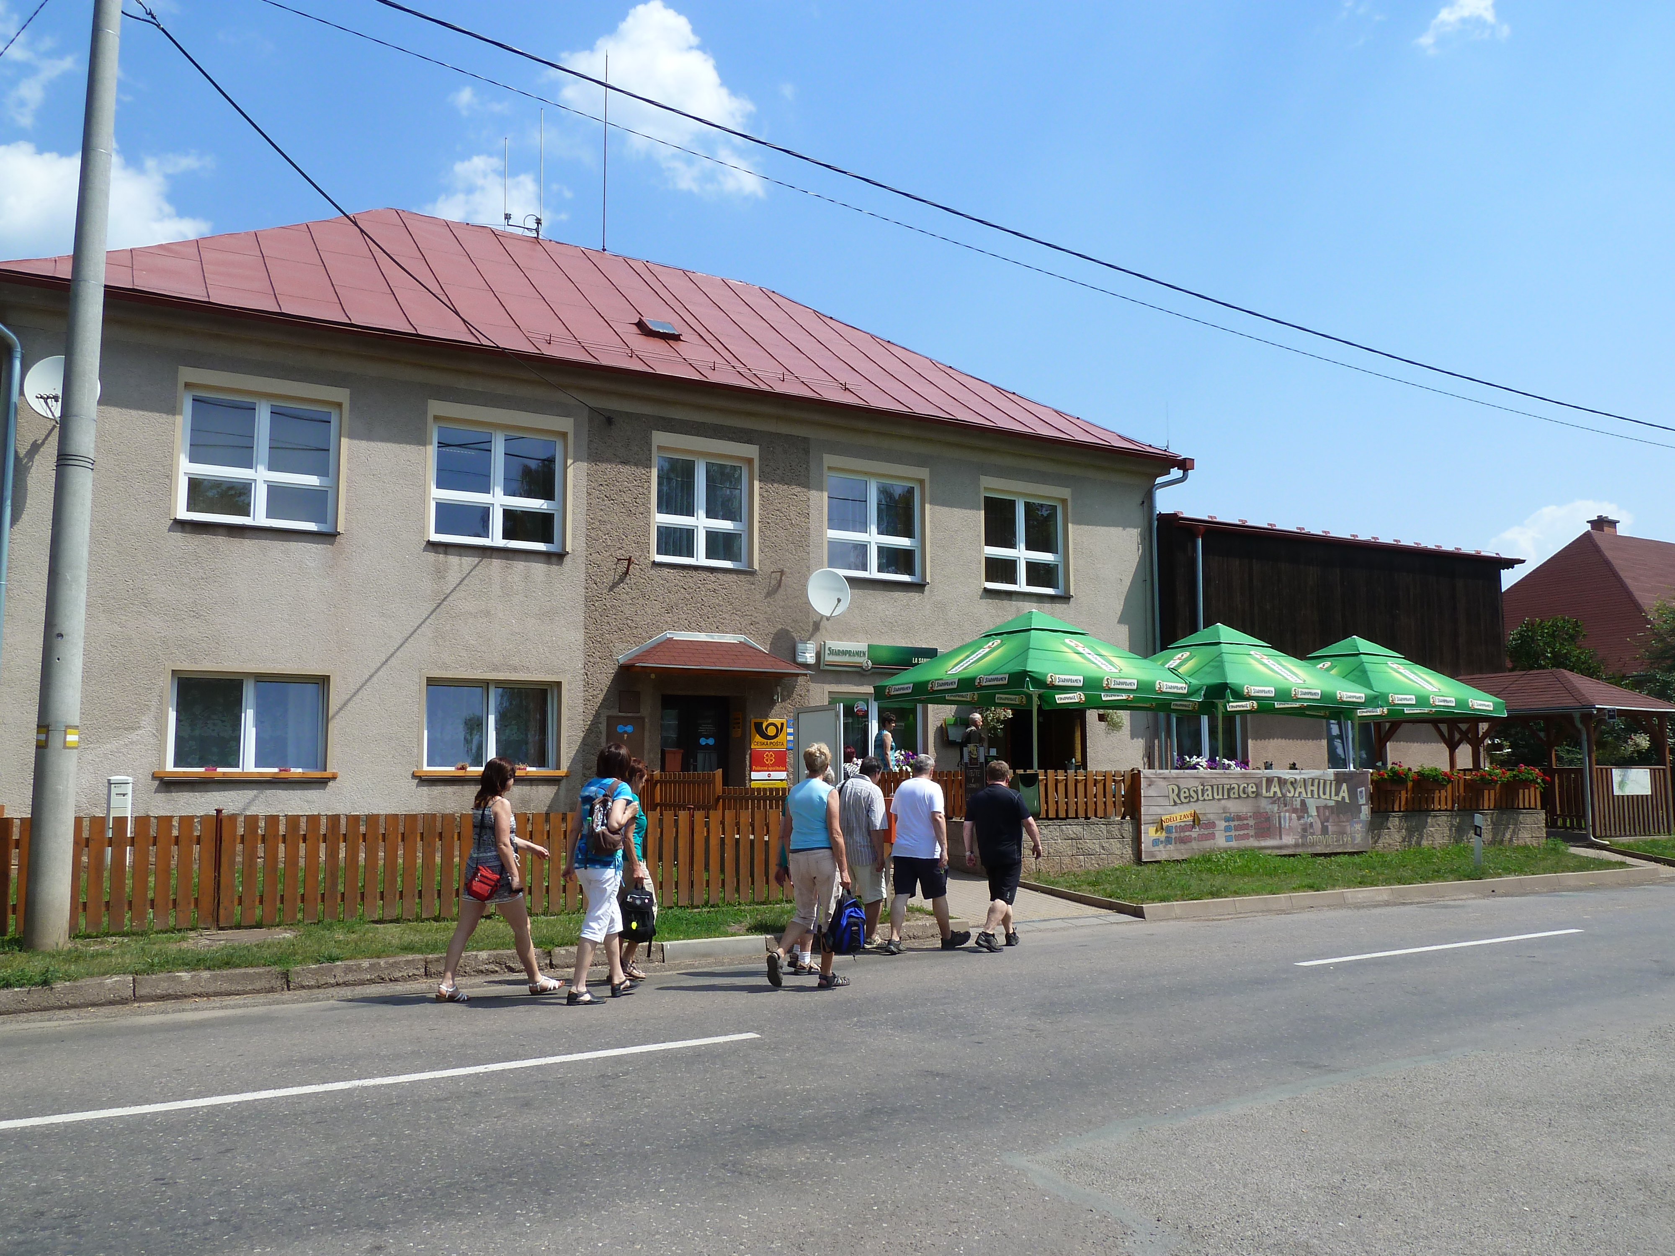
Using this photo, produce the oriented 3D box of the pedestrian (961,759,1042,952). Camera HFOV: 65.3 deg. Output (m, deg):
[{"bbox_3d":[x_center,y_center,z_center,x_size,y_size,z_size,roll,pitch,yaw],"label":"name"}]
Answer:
[{"bbox_3d":[1.467,2.015,11.557,0.620,1.660,0.500,-4,-7,30],"label":"pedestrian"}]

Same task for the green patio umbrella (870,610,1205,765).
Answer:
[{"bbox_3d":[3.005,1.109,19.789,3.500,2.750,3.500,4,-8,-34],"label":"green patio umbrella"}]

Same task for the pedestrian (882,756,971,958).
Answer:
[{"bbox_3d":[0.801,1.981,11.536,0.580,1.724,0.650,-5,-7,40],"label":"pedestrian"}]

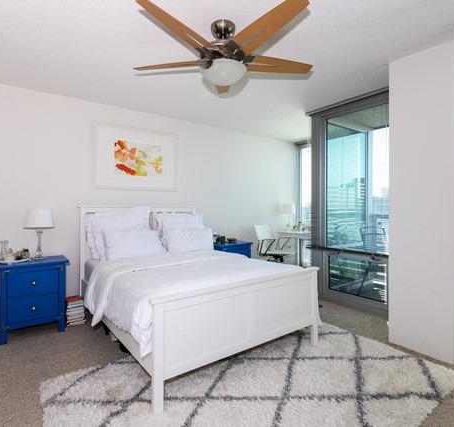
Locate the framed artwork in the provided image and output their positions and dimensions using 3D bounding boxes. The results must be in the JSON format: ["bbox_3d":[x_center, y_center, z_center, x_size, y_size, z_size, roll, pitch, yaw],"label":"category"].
[{"bbox_3d":[-1.091,-0.668,3.553,1.062,0.770,0.035,0,1,-36],"label":"framed artwork"}]

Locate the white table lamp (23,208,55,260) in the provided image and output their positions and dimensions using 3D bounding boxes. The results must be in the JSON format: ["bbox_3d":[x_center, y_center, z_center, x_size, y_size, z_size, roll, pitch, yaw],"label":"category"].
[{"bbox_3d":[-1.848,0.202,2.804,0.265,0.493,0.265,0,1,-36],"label":"white table lamp"}]

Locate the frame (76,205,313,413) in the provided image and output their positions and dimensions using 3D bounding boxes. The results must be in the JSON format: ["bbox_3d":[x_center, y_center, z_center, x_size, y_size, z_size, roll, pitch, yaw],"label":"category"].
[{"bbox_3d":[-0.433,0.529,2.861,1.600,1.200,2.100,0,0,-38],"label":"frame"}]

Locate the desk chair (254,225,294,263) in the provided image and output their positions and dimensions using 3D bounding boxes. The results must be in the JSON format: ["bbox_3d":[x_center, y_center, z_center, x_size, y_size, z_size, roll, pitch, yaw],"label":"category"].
[{"bbox_3d":[0.810,0.659,4.620,0.600,0.920,0.580,0,0,36],"label":"desk chair"}]

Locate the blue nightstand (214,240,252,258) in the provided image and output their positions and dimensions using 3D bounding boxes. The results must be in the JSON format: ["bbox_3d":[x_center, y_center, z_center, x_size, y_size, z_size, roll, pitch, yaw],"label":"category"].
[{"bbox_3d":[0.053,0.786,4.171,0.540,0.670,0.380,0,0,-37],"label":"blue nightstand"}]

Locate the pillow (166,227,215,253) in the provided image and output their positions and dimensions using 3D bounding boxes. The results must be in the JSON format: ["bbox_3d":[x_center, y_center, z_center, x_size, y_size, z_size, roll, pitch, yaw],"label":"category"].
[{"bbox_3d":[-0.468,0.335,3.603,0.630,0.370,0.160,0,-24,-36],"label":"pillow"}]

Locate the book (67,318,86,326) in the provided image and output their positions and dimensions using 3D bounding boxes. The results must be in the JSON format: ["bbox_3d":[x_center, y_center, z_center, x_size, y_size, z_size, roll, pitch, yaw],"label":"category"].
[{"bbox_3d":[-1.572,1.109,2.940,0.160,0.037,0.220,0,0,-37],"label":"book"}]

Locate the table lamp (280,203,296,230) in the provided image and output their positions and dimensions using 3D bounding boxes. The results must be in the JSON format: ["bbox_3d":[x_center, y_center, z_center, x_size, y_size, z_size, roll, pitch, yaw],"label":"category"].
[{"bbox_3d":[1.043,0.067,4.880,0.275,0.484,0.275,0,0,0],"label":"table lamp"}]

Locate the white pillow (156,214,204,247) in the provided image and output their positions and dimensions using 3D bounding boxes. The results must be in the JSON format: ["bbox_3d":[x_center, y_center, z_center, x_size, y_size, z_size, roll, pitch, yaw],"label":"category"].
[{"bbox_3d":[-0.613,0.239,3.681,0.680,0.480,0.200,0,-15,-37],"label":"white pillow"}]

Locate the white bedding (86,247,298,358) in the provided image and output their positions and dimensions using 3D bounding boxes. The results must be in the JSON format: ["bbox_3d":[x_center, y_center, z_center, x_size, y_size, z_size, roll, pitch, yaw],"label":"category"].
[{"bbox_3d":[-0.278,0.685,2.659,1.680,0.500,1.450,0,0,-38],"label":"white bedding"}]

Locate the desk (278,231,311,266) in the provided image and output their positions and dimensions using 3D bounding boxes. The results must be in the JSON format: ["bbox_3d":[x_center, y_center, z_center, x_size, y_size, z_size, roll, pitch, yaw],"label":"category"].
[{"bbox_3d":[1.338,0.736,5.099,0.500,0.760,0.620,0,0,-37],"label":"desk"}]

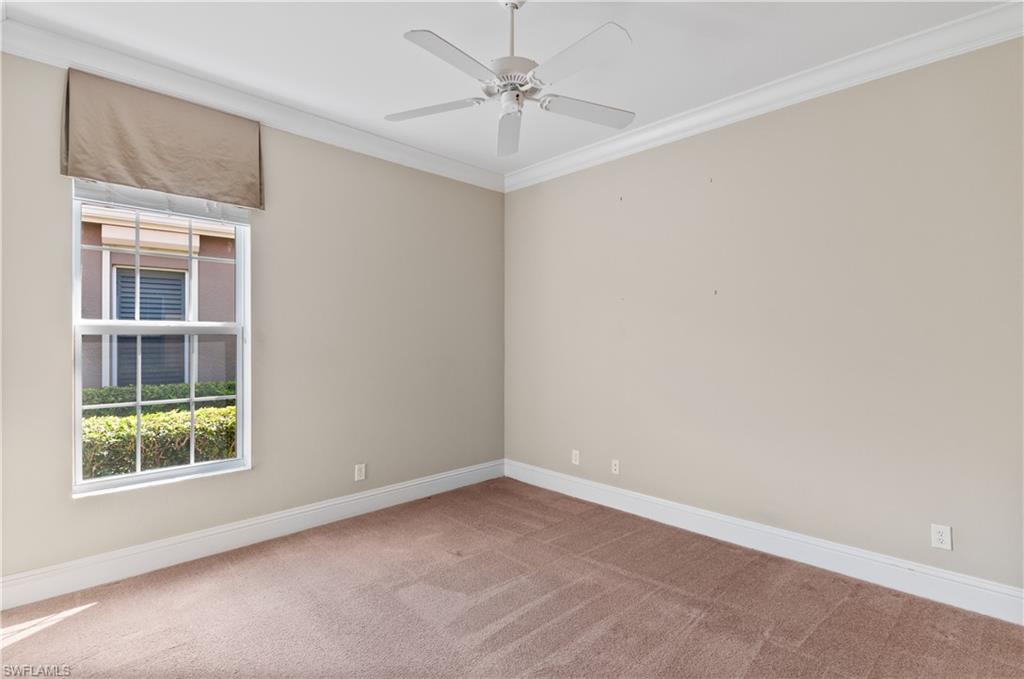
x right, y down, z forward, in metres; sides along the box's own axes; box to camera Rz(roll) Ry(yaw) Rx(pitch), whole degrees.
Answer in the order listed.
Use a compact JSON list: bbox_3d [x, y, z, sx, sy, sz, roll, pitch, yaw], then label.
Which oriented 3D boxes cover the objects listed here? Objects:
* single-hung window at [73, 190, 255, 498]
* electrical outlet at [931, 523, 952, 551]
[{"bbox_3d":[-2.139,-0.070,3.020,0.901,1.904,0.100,0,0,-44],"label":"single-hung window"},{"bbox_3d":[2.281,1.049,2.562,0.010,0.118,0.074,0,0,-44],"label":"electrical outlet"}]

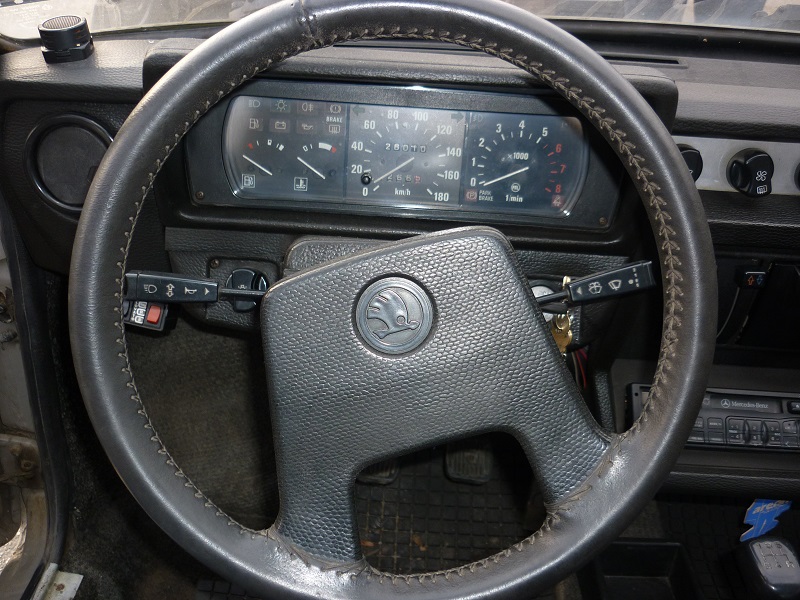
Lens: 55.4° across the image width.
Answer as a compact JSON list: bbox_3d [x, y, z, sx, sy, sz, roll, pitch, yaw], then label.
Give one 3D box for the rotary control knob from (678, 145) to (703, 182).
[{"bbox_3d":[0.231,-0.109,0.630,0.037,0.038,0.023,3,15,2],"label":"rotary control knob"}]

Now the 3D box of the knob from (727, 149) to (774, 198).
[{"bbox_3d":[0.289,-0.105,0.630,0.037,0.038,0.023,3,15,2],"label":"knob"}]

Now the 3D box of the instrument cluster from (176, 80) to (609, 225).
[{"bbox_3d":[0.000,-0.124,0.644,0.346,0.105,0.060,3,12,2],"label":"instrument cluster"}]

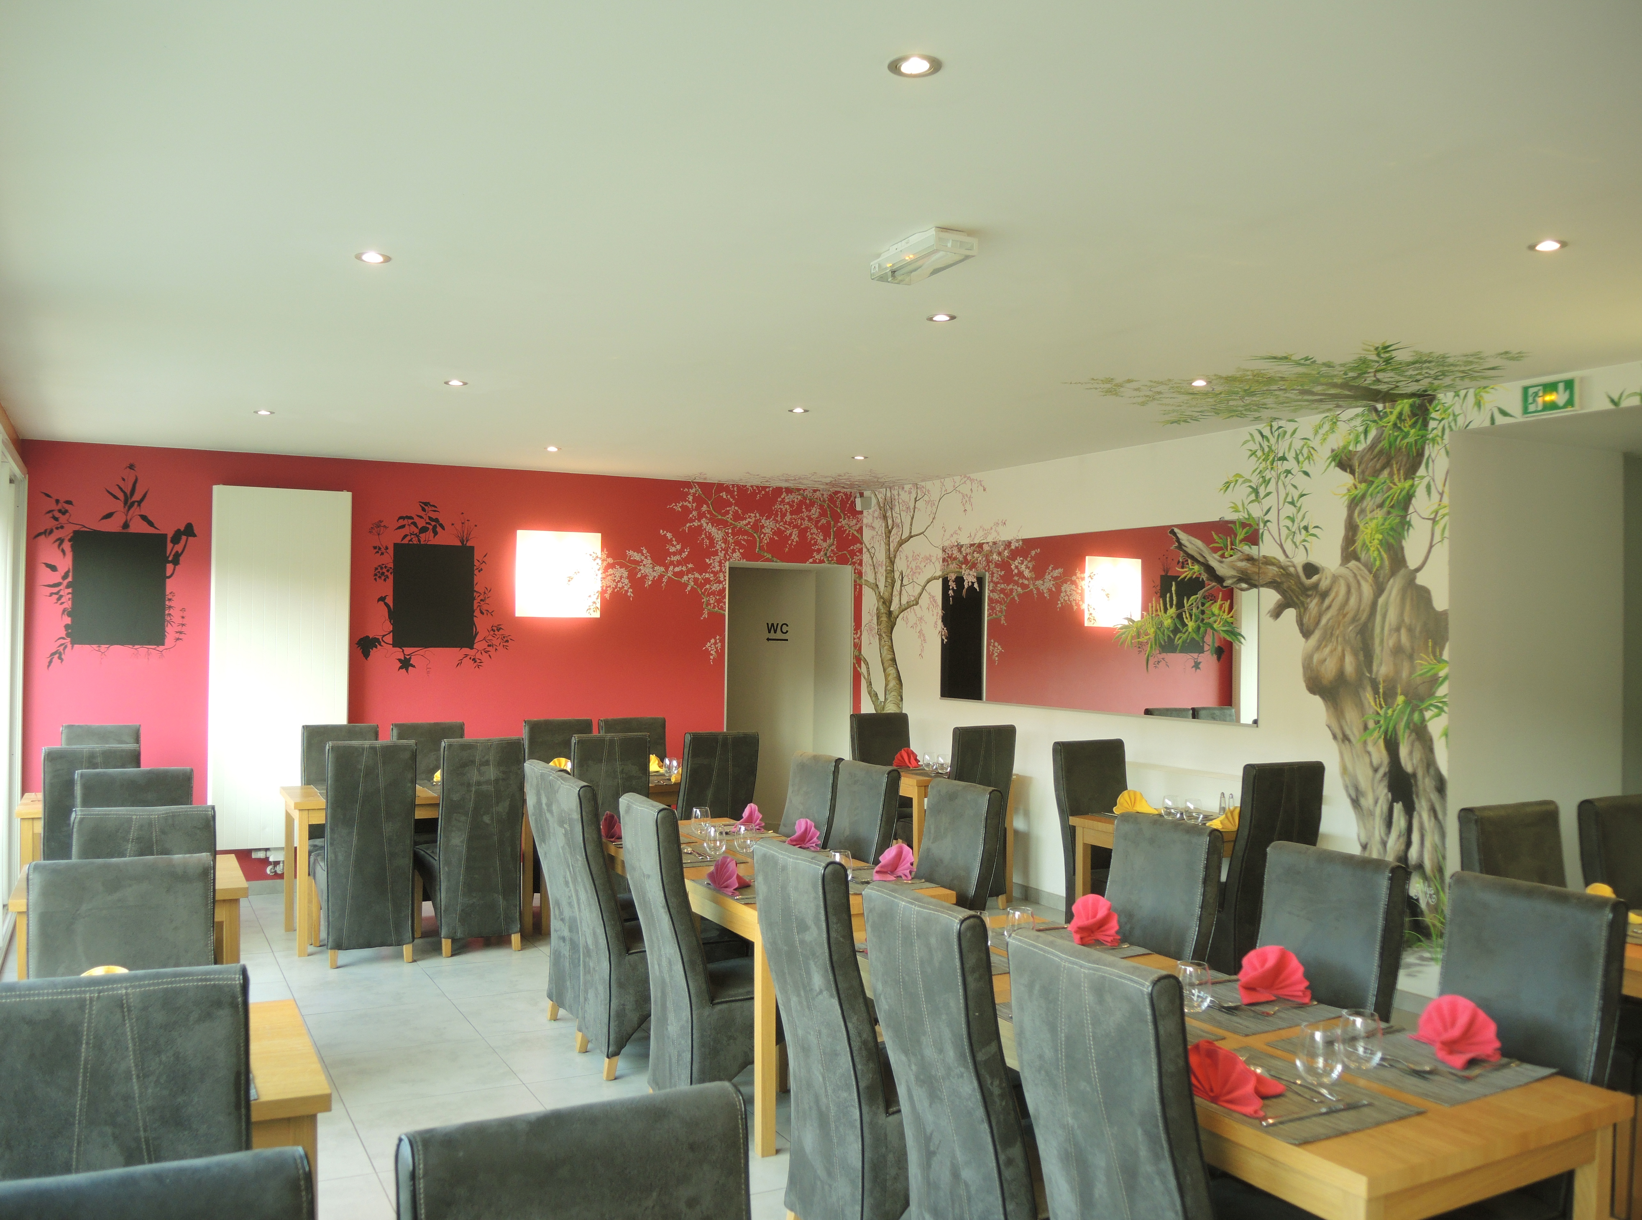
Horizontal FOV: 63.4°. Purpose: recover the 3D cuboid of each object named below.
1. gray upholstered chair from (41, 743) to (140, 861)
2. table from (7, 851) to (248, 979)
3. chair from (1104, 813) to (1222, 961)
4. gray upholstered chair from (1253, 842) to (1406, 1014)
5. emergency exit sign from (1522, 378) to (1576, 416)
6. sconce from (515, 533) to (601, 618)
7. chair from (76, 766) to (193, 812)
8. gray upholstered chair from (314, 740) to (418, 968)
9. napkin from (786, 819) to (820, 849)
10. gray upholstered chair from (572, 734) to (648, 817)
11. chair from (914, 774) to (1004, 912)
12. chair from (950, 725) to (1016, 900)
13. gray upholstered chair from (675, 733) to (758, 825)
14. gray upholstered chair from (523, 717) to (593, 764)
[{"bbox_3d":[-3.430,1.157,6.243,0.420,1.070,0.580,1,-1,-28],"label":"gray upholstered chair"},{"bbox_3d":[-2.422,1.306,4.652,0.700,0.755,0.700,1,-1,-27],"label":"table"},{"bbox_3d":[0.784,1.162,3.824,0.600,1.070,0.450,1,-1,-30],"label":"chair"},{"bbox_3d":[1.083,1.153,3.247,0.580,1.070,0.420,1,-1,-31],"label":"gray upholstered chair"},{"bbox_3d":[2.855,-0.834,5.199,0.040,0.125,0.235,1,-1,-29],"label":"emergency exit sign"},{"bbox_3d":[-1.728,-0.231,8.795,0.560,0.560,0.090,1,-1,-28],"label":"sconce"},{"bbox_3d":[-2.526,1.147,4.882,0.420,1.070,0.580,1,-1,-28],"label":"chair"},{"bbox_3d":[-2.265,1.172,6.579,0.400,1.085,0.650,1,-1,-26],"label":"gray upholstered chair"},{"bbox_3d":[-0.079,0.891,5.315,0.140,0.120,0.200,1,-1,-28],"label":"napkin"},{"bbox_3d":[-1.219,1.192,7.125,0.400,1.085,0.650,1,-1,-26],"label":"gray upholstered chair"},{"bbox_3d":[0.300,1.165,4.669,0.580,1.070,0.420,1,-1,-28],"label":"chair"},{"bbox_3d":[0.824,1.229,8.021,0.400,1.085,0.650,1,-1,-30],"label":"chair"},{"bbox_3d":[-0.660,1.202,7.329,0.400,1.085,0.650,1,-1,-29],"label":"gray upholstered chair"},{"bbox_3d":[-1.471,1.186,7.711,0.450,1.070,0.600,1,-1,-22],"label":"gray upholstered chair"}]

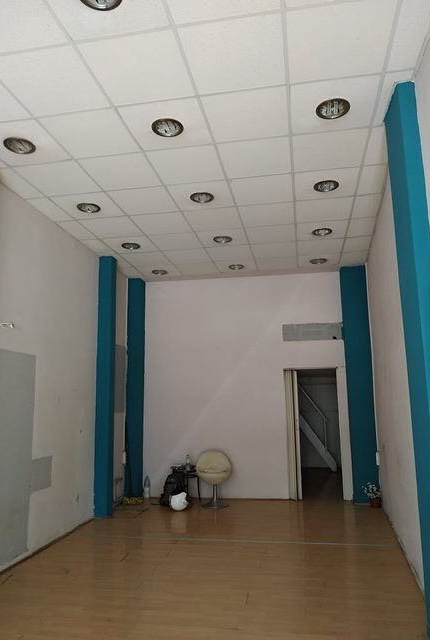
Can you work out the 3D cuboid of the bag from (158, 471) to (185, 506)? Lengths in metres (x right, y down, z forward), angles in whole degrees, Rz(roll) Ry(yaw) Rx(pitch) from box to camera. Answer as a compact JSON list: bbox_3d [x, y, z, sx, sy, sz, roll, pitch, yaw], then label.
[{"bbox_3d":[-0.623,2.439,6.489,0.325,0.467,0.244,-7,-11,30],"label":"bag"}]

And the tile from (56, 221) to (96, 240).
[{"bbox_3d":[-1.643,-1.088,5.365,0.258,0.020,0.576,-2,-10,11],"label":"tile"}]

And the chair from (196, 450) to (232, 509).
[{"bbox_3d":[-0.004,2.362,6.623,0.540,0.794,0.520,-1,-10,5],"label":"chair"}]

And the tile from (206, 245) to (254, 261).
[{"bbox_3d":[0.212,-0.947,6.168,0.600,0.030,0.590,-2,-10,11],"label":"tile"}]

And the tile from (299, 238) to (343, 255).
[{"bbox_3d":[1.418,-0.984,5.965,0.600,0.025,0.600,-3,-11,11],"label":"tile"}]

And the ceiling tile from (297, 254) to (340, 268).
[{"bbox_3d":[1.502,-0.891,6.513,0.600,0.030,0.590,-2,-10,11],"label":"ceiling tile"}]

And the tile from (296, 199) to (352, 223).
[{"bbox_3d":[1.165,-1.202,4.840,0.576,0.020,0.576,-2,-10,11],"label":"tile"}]

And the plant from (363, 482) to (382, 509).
[{"bbox_3d":[2.210,2.470,6.250,0.280,0.360,0.260,-2,-10,11],"label":"plant"}]

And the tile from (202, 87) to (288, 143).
[{"bbox_3d":[0.242,-1.466,3.196,0.600,0.030,0.600,-2,-10,11],"label":"tile"}]

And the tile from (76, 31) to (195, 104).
[{"bbox_3d":[-0.465,-1.539,2.735,0.576,0.020,0.576,-2,-10,11],"label":"tile"}]

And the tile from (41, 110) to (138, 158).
[{"bbox_3d":[-0.941,-1.419,3.427,0.576,0.020,0.576,-2,-10,11],"label":"tile"}]

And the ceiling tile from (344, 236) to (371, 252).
[{"bbox_3d":[1.877,-1.021,5.862,0.380,0.030,0.600,-2,-10,11],"label":"ceiling tile"}]

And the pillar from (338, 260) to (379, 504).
[{"bbox_3d":[2.165,0.909,6.659,0.370,3.451,0.284,-3,-10,9],"label":"pillar"}]

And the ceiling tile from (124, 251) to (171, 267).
[{"bbox_3d":[-0.983,-0.877,6.366,0.600,0.025,0.600,-3,-11,11],"label":"ceiling tile"}]

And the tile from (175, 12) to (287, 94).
[{"bbox_3d":[0.125,-1.562,2.625,0.576,0.020,0.576,-2,-10,11],"label":"tile"}]

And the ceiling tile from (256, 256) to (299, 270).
[{"bbox_3d":[0.913,-0.868,6.625,0.600,0.030,0.590,-2,-10,11],"label":"ceiling tile"}]

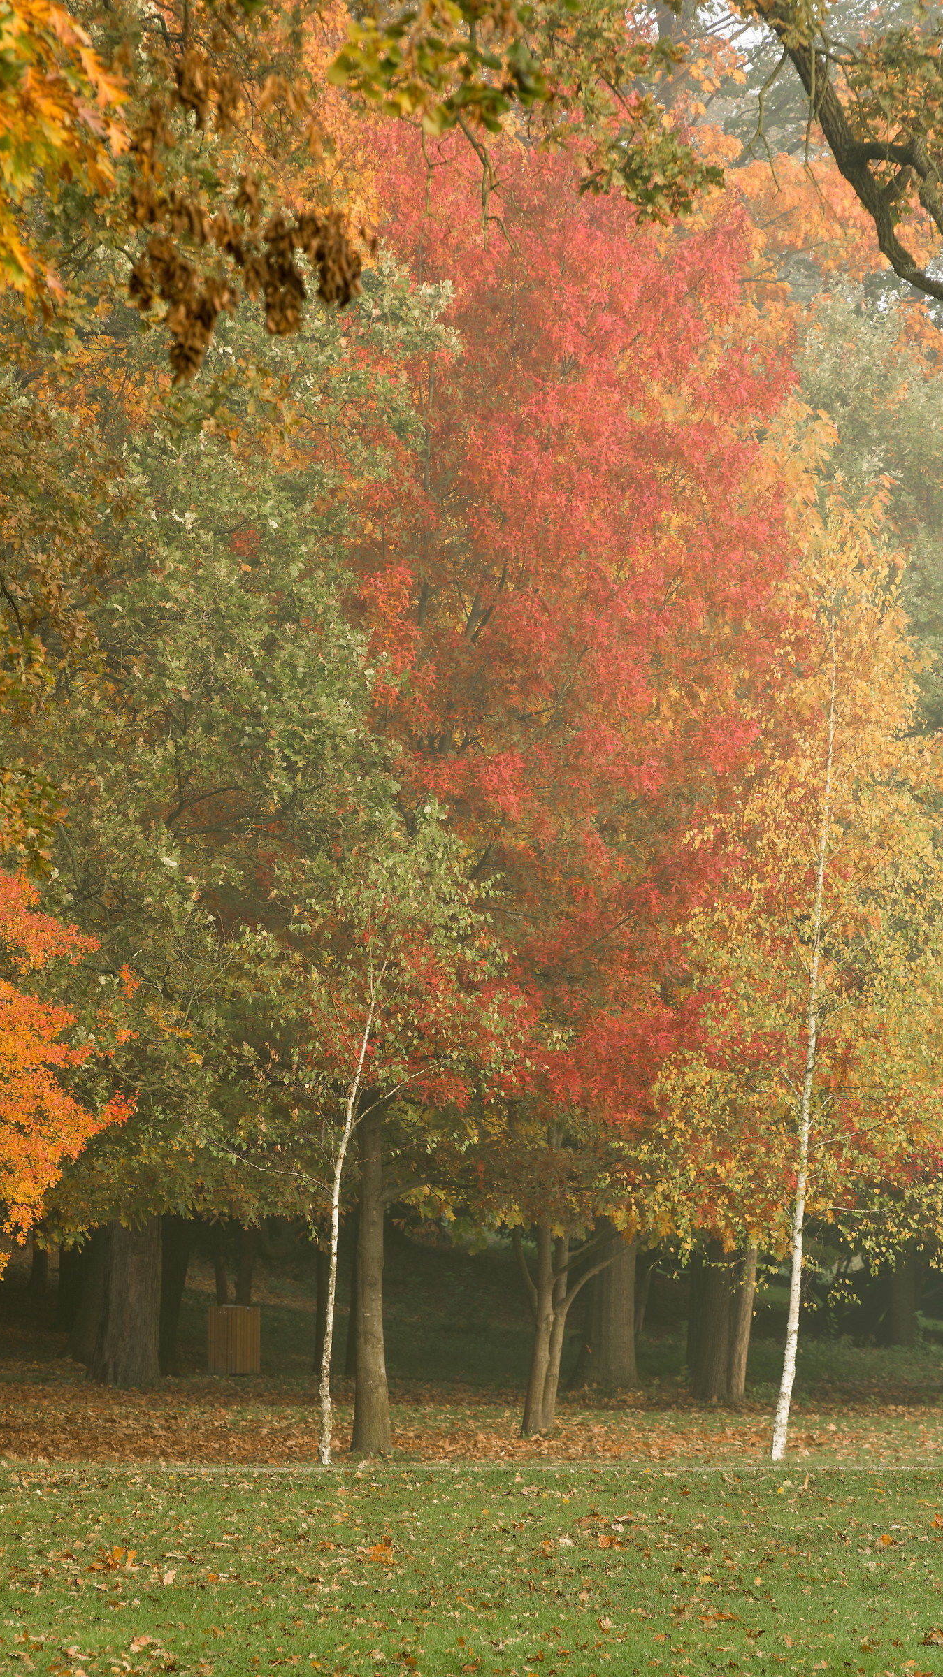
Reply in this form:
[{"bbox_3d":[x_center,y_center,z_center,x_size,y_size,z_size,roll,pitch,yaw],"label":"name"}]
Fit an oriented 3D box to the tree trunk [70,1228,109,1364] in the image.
[{"bbox_3d":[-5.524,6.643,136.000,0.625,2.009,0.625,0,-3,0],"label":"tree trunk"}]

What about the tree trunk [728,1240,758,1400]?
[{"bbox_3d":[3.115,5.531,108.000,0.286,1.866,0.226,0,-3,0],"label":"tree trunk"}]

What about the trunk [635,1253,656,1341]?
[{"bbox_3d":[2.917,7.696,158.000,0.318,1.497,0.270,0,-3,0],"label":"trunk"}]

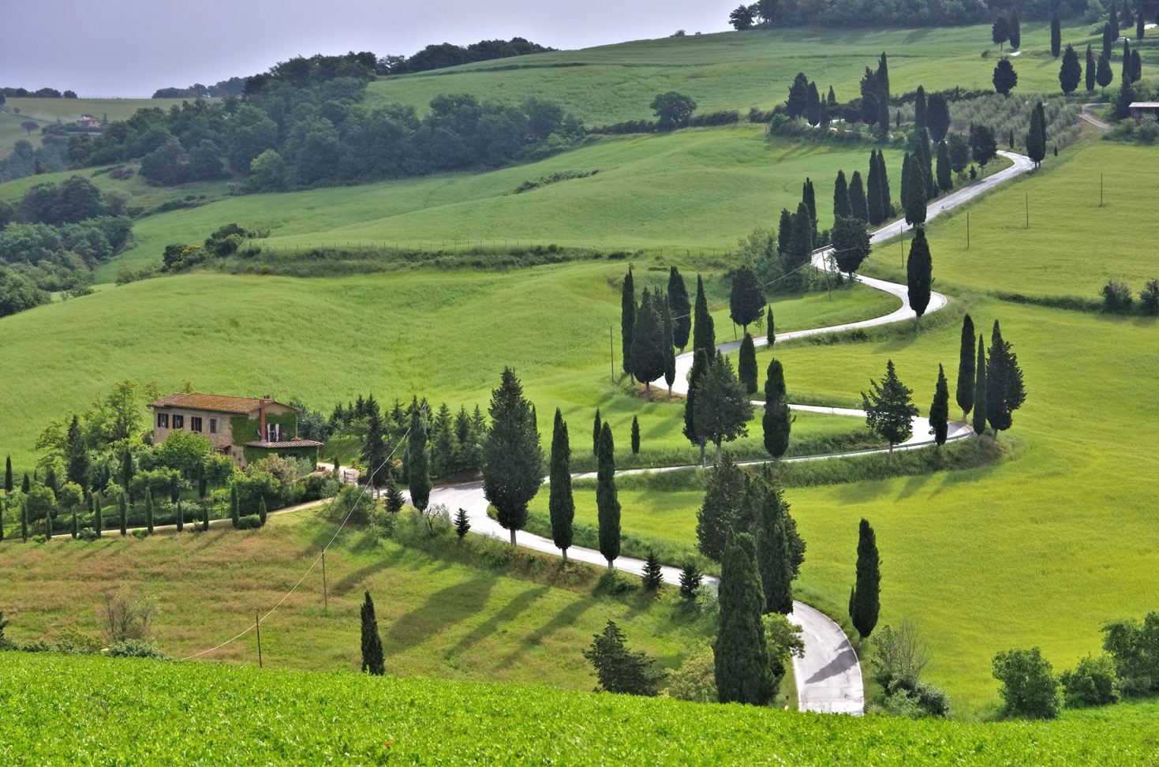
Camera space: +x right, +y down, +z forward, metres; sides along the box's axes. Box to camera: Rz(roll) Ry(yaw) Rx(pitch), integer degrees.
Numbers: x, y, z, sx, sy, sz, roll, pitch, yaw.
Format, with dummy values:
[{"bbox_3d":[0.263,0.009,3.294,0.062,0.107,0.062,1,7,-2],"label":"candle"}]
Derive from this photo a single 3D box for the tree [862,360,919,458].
[{"bbox_3d":[32.990,2.830,330.000,5.920,10.670,5.800,0,4,0],"label":"tree"}]

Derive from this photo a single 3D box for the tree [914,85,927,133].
[{"bbox_3d":[85.350,-68.460,780.000,3.170,12.240,3.170,0,4,0],"label":"tree"}]

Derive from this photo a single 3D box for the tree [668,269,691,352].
[{"bbox_3d":[12.580,-9.290,390.000,2.780,10.680,2.720,0,4,0],"label":"tree"}]

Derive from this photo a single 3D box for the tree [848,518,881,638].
[{"bbox_3d":[25.180,17.340,275.000,2.810,10.870,2.810,0,4,0],"label":"tree"}]

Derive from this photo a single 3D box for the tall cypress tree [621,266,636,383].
[{"bbox_3d":[6.450,-7.700,411.000,2.030,15.650,2.030,0,4,0],"label":"tall cypress tree"}]

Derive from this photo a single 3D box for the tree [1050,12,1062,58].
[{"bbox_3d":[148.430,-108.250,970.000,3.380,14.660,3.380,0,4,0],"label":"tree"}]

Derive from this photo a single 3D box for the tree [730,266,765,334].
[{"bbox_3d":[23.980,-11.930,446.000,5.060,10.370,5.060,0,4,0],"label":"tree"}]

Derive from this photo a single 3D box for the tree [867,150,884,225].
[{"bbox_3d":[46.690,-30.890,492.000,2.520,12.040,2.470,0,4,0],"label":"tree"}]

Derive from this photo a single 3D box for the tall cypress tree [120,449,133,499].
[{"bbox_3d":[-47.620,9.440,328.000,1.310,5.350,1.280,0,4,0],"label":"tall cypress tree"}]

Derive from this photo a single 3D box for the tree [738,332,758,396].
[{"bbox_3d":[21.080,-2.320,390.000,2.610,7.820,2.610,0,4,0],"label":"tree"}]

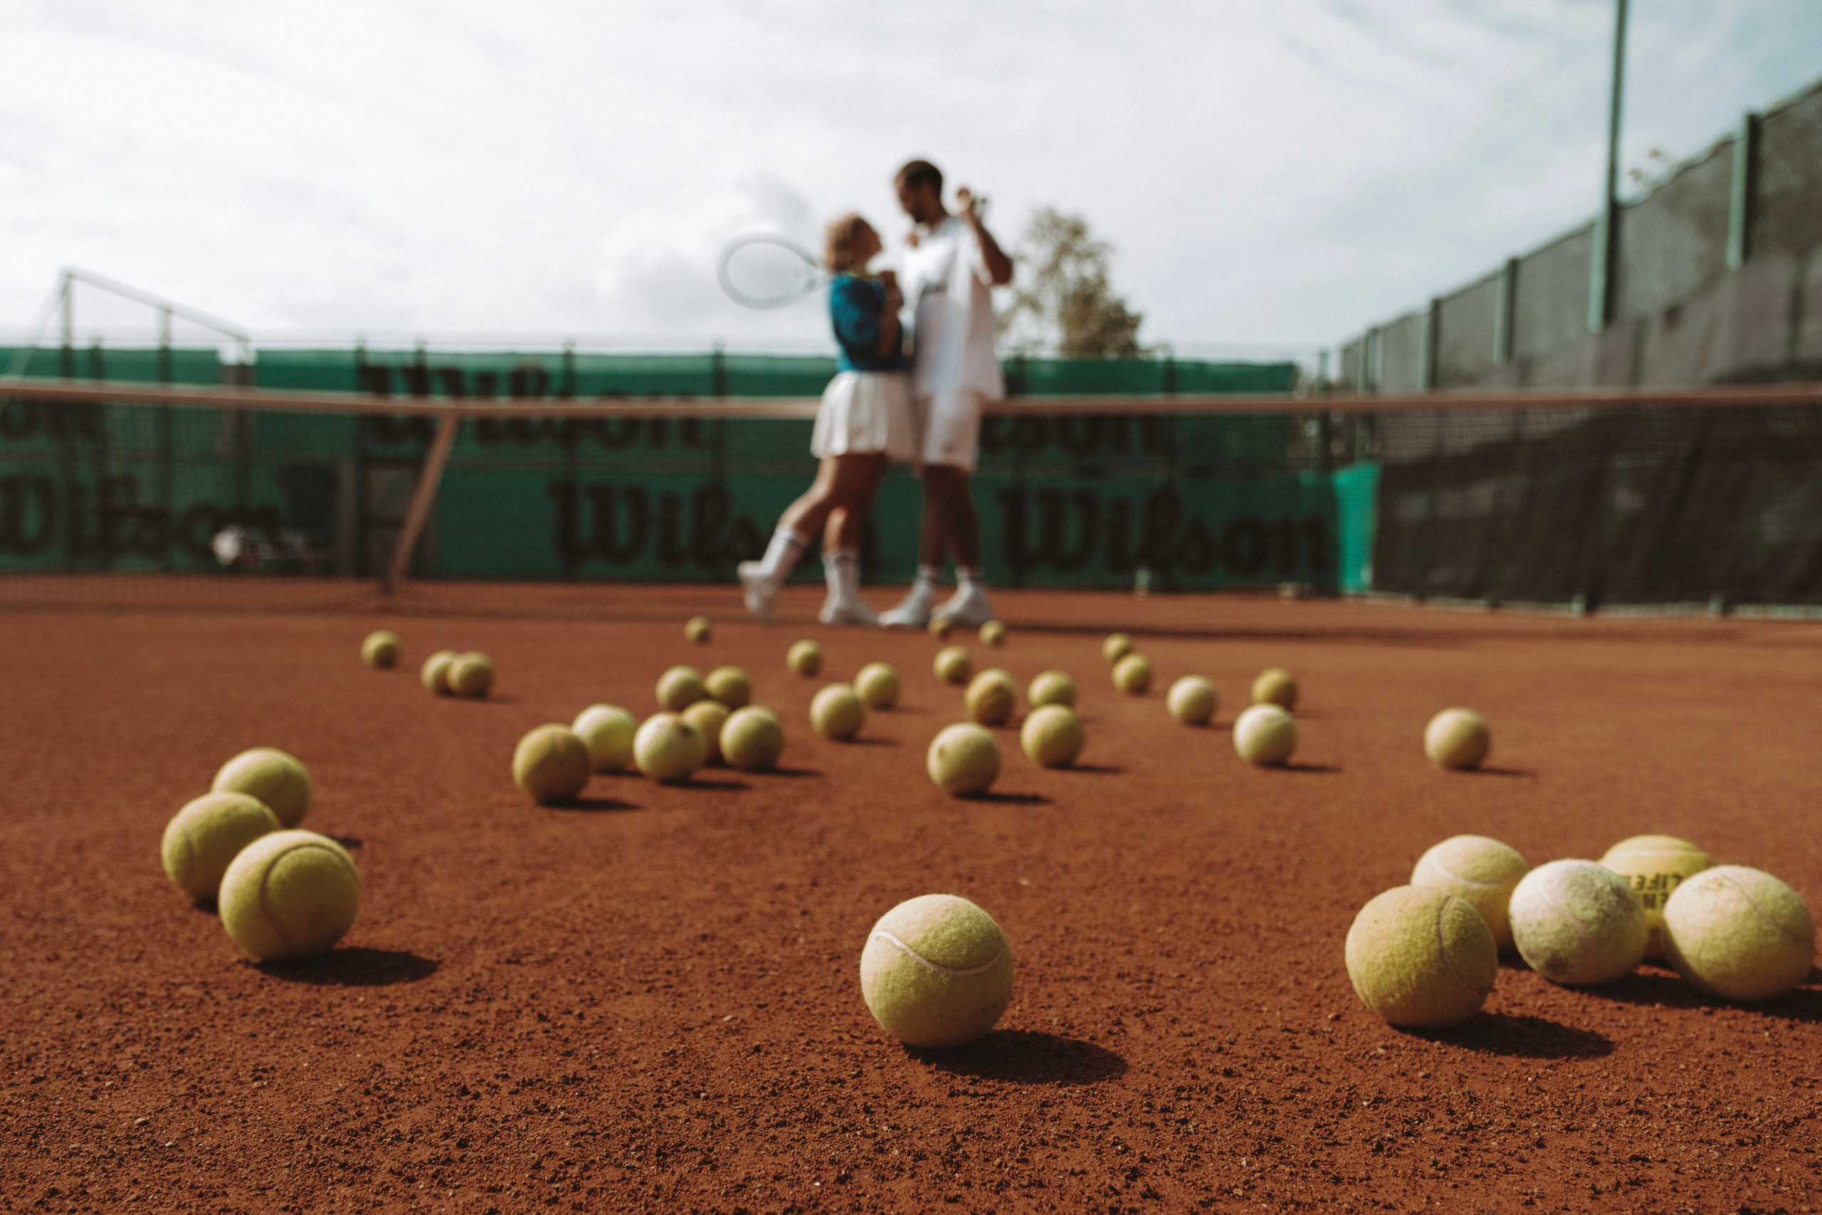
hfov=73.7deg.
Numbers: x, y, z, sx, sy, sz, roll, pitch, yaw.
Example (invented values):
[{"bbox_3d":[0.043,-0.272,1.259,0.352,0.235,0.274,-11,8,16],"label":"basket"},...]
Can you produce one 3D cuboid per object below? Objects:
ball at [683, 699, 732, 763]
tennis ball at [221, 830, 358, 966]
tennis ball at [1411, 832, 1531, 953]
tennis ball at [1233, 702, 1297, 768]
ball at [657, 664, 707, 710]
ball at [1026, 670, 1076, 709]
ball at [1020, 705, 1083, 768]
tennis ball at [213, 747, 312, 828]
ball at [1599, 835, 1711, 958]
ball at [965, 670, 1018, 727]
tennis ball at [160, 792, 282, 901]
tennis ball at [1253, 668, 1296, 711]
[{"bbox_3d":[-0.216,0.134,1.298,0.067,0.067,0.067,1,2,0],"label":"ball"},{"bbox_3d":[-0.335,0.155,0.656,0.067,0.067,0.067,1,2,0],"label":"tennis ball"},{"bbox_3d":[0.327,0.167,0.706,0.067,0.067,0.067,1,2,0],"label":"tennis ball"},{"bbox_3d":[0.390,0.140,1.337,0.067,0.067,0.067,1,2,0],"label":"tennis ball"},{"bbox_3d":[-0.322,0.118,1.707,0.067,0.067,0.067,1,2,0],"label":"ball"},{"bbox_3d":[0.191,0.119,1.632,0.067,0.067,0.067,1,2,0],"label":"ball"},{"bbox_3d":[0.151,0.137,1.293,0.067,0.067,0.067,1,2,0],"label":"ball"},{"bbox_3d":[-0.500,0.142,0.938,0.067,0.067,0.067,1,2,0],"label":"tennis ball"},{"bbox_3d":[0.429,0.164,0.695,0.067,0.067,0.067,1,2,0],"label":"ball"},{"bbox_3d":[0.108,0.118,1.630,0.067,0.067,0.067,1,2,0],"label":"ball"},{"bbox_3d":[-0.420,0.148,0.746,0.067,0.067,0.067,1,2,0],"label":"tennis ball"},{"bbox_3d":[0.564,0.128,1.877,0.067,0.067,0.067,1,2,0],"label":"tennis ball"}]

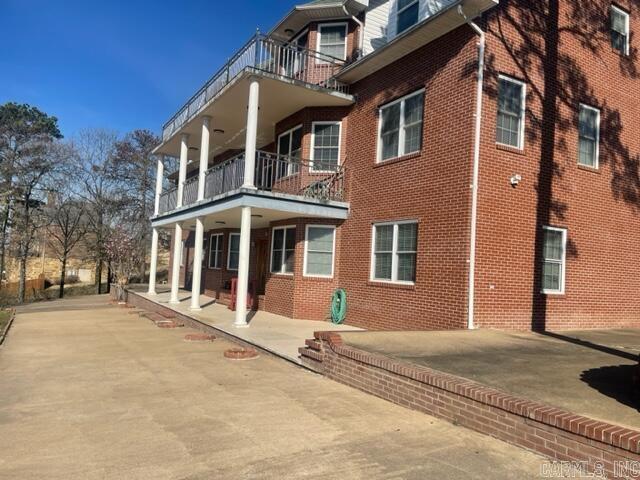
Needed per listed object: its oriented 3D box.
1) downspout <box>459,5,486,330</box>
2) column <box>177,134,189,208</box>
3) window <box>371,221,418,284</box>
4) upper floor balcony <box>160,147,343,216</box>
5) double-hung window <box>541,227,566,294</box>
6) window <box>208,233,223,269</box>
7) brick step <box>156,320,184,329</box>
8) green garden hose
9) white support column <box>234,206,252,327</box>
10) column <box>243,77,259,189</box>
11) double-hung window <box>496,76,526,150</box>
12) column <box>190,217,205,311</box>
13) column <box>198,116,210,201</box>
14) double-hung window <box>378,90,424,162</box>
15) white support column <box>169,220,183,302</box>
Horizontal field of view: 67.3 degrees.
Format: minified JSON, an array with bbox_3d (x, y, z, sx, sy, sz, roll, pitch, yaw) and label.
[{"bbox_3d":[2.882,-1.453,9.507,0.760,6.400,0.100,5,-4,-30],"label":"downspout"},{"bbox_3d":[-5.328,-2.685,18.691,0.290,2.846,0.290,5,-4,-29],"label":"column"},{"bbox_3d":[1.783,0.309,11.712,0.120,1.520,1.780,5,-4,-29],"label":"window"},{"bbox_3d":[-3.168,-1.574,17.383,3.050,1.000,10.500,5,-4,-30],"label":"upper floor balcony"},{"bbox_3d":[5.307,0.476,10.910,0.860,1.490,0.120,5,-4,-29],"label":"double-hung window"},{"bbox_3d":[-4.483,0.478,20.848,0.120,1.500,1.650,5,-4,-30],"label":"window"},{"bbox_3d":[-4.157,2.347,13.393,0.700,0.130,1.050,5,-4,-30],"label":"brick step"},{"bbox_3d":[0.518,1.843,13.324,0.560,0.960,0.190,0,-5,45],"label":"green garden hose"},{"bbox_3d":[-1.900,0.656,12.037,0.280,2.950,0.280,5,-4,-30],"label":"white support column"},{"bbox_3d":[-1.721,-2.766,12.351,0.290,2.915,0.290,5,-4,-29],"label":"column"},{"bbox_3d":[4.097,-2.742,10.347,0.870,1.480,0.120,5,-4,-30],"label":"double-hung window"},{"bbox_3d":[-4.047,0.780,15.916,0.290,2.990,0.290,5,-4,-29],"label":"column"},{"bbox_3d":[-3.930,-2.726,16.249,0.290,2.836,0.290,5,-4,-29],"label":"column"},{"bbox_3d":[1.980,-2.755,11.842,0.120,1.490,1.650,5,-4,-30],"label":"double-hung window"},{"bbox_3d":[-5.458,0.859,18.375,0.290,3.015,0.290,5,-4,-29],"label":"white support column"}]

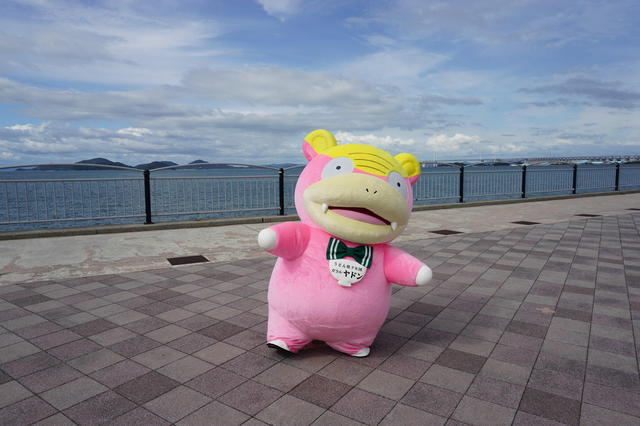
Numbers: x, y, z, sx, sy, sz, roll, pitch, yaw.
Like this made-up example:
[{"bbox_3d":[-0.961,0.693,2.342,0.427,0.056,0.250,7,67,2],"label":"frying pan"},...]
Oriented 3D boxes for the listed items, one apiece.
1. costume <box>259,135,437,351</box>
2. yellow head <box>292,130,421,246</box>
[{"bbox_3d":[0.191,0.266,3.200,1.280,1.660,0.950,10,3,-16],"label":"costume"},{"bbox_3d":[0.258,-0.171,3.100,0.860,0.700,0.760,13,2,-15],"label":"yellow head"}]

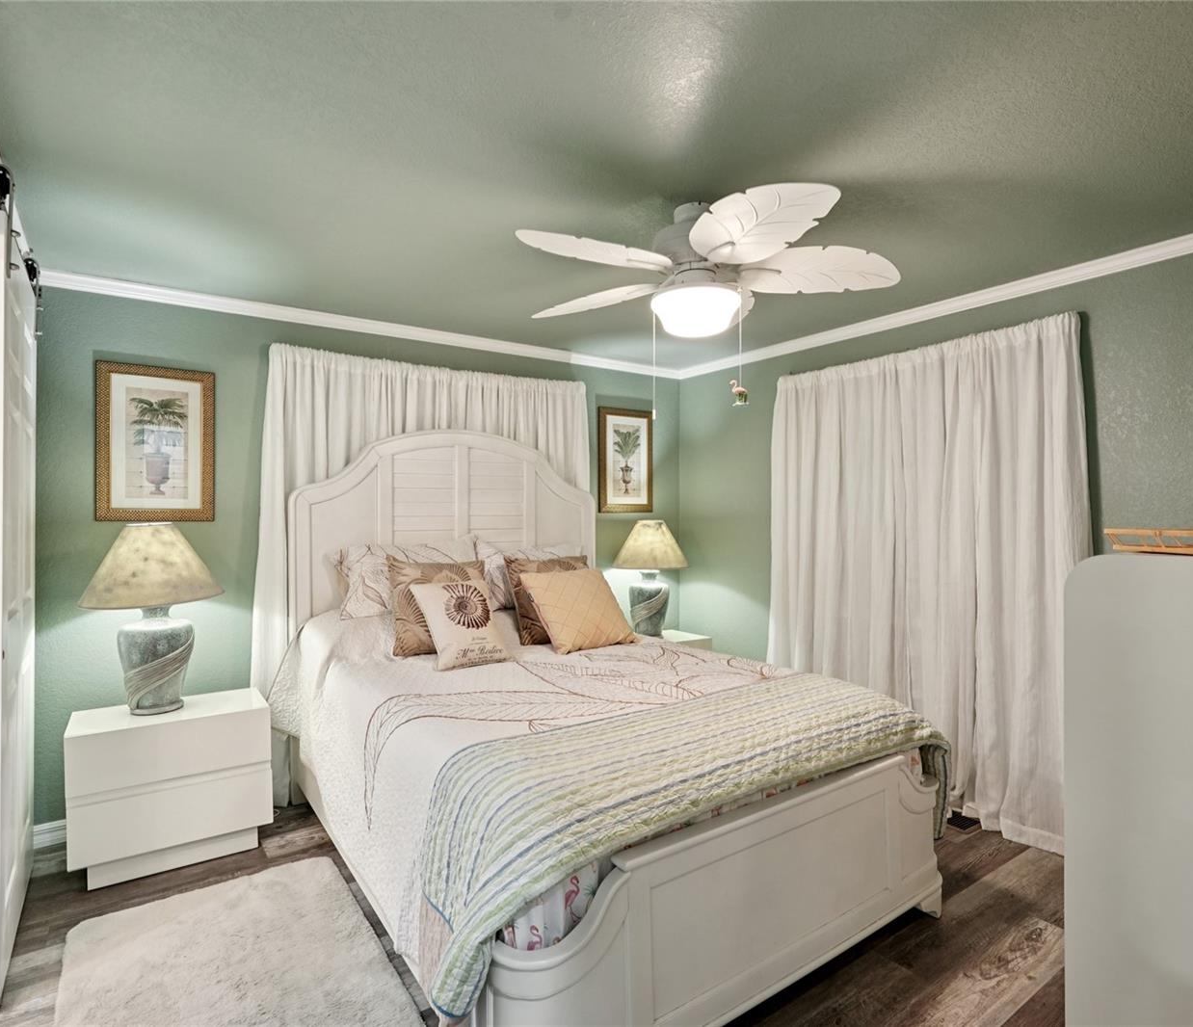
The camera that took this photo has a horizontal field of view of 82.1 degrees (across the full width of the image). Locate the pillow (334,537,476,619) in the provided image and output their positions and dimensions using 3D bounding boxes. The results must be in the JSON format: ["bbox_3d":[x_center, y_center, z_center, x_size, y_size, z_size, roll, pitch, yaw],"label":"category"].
[{"bbox_3d":[-0.870,0.298,3.142,0.660,0.440,0.160,0,-30,-35],"label":"pillow"}]

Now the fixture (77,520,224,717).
[{"bbox_3d":[-1.724,0.393,2.672,0.470,0.730,0.470,0,0,-35],"label":"fixture"}]

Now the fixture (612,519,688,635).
[{"bbox_3d":[0.329,0.391,4.160,0.470,0.730,0.470,0,0,0],"label":"fixture"}]

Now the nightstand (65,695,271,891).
[{"bbox_3d":[-1.636,1.035,2.646,0.640,0.556,0.368,0,0,-35],"label":"nightstand"}]

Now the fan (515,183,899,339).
[{"bbox_3d":[0.317,-0.752,2.188,1.300,0.410,1.300,0,0,-35],"label":"fan"}]

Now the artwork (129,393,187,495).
[{"bbox_3d":[-1.850,-0.292,2.905,0.215,0.435,0.025,0,0,-35],"label":"artwork"}]

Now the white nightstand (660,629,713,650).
[{"bbox_3d":[0.339,1.033,4.102,0.640,0.556,0.368,0,0,-35],"label":"white nightstand"}]

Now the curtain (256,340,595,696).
[{"bbox_3d":[-0.783,0.274,3.593,1.880,2.080,0.130,0,0,-35],"label":"curtain"}]

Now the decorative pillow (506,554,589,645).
[{"bbox_3d":[-0.186,0.381,3.211,0.450,0.430,0.140,0,-22,-35],"label":"decorative pillow"}]

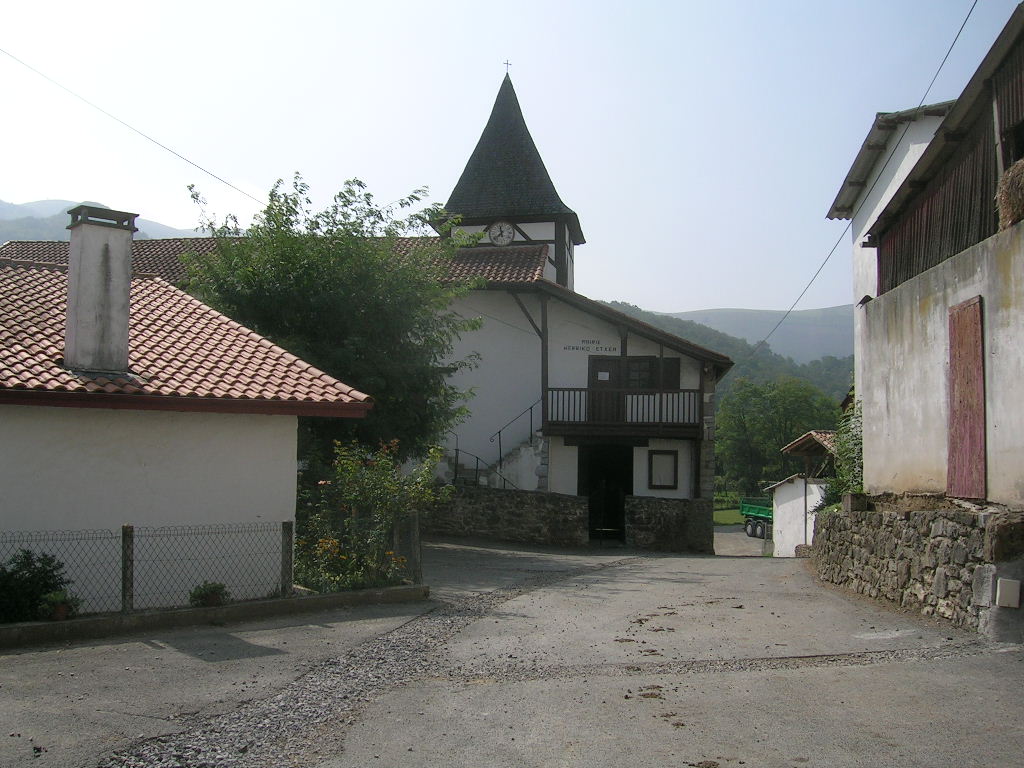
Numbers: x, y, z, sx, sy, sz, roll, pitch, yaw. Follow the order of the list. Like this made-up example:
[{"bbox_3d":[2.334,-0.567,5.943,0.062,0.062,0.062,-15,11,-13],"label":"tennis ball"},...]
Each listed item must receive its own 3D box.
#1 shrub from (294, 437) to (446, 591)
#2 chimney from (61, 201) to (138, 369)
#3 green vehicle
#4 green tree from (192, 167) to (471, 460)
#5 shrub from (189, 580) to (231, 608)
[{"bbox_3d":[-2.169,1.963,15.857,1.900,2.193,2.100,-4,-7,45],"label":"shrub"},{"bbox_3d":[-5.343,-1.188,13.426,0.680,2.098,0.550,4,-6,-40],"label":"chimney"},{"bbox_3d":[17.183,8.487,65.930,2.450,2.850,6.800,1,-5,-11],"label":"green vehicle"},{"bbox_3d":[-3.579,-0.089,20.474,5.300,7.670,5.000,1,-5,-8],"label":"green tree"},{"bbox_3d":[-3.895,2.707,13.315,0.500,0.355,0.460,2,-5,-15],"label":"shrub"}]

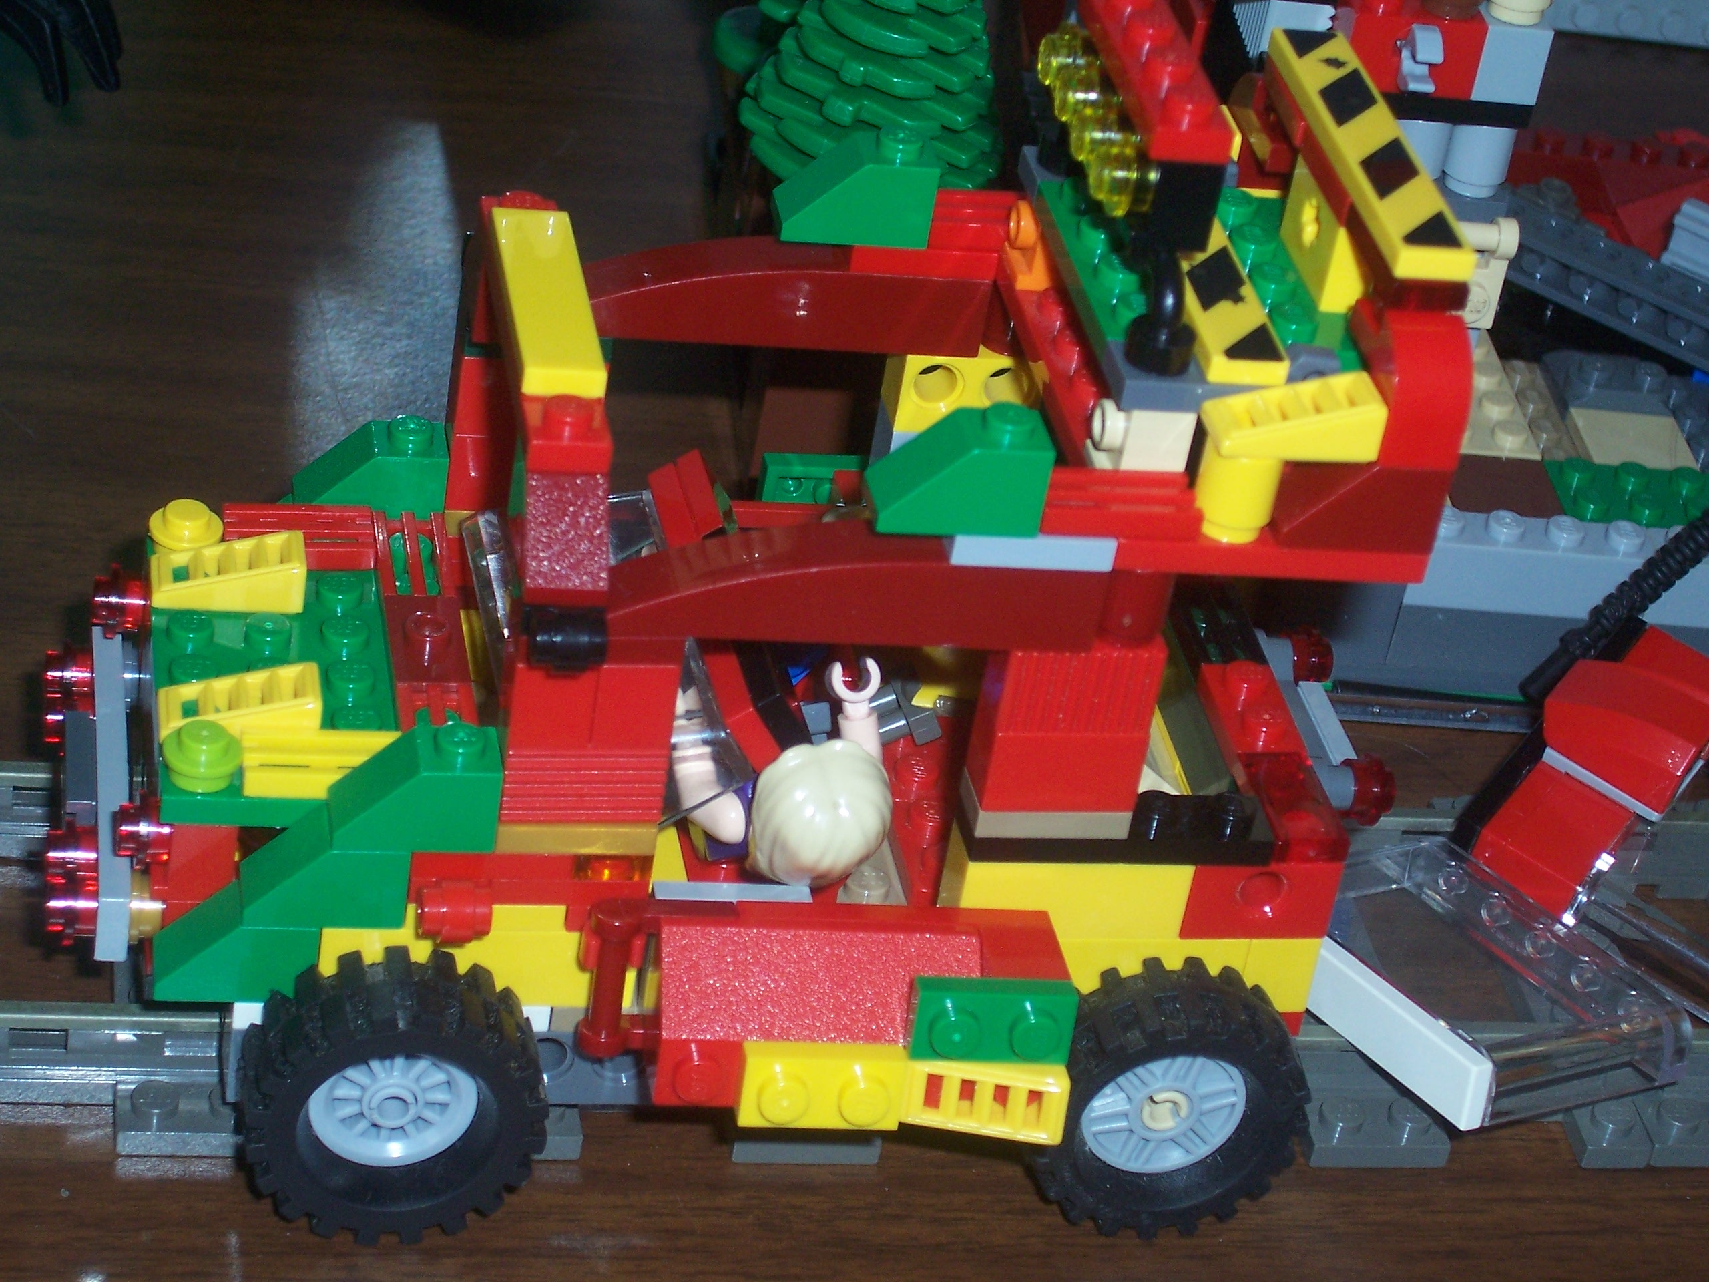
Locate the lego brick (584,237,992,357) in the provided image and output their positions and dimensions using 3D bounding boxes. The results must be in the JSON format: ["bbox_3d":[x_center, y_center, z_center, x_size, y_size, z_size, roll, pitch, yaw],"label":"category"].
[{"bbox_3d":[-0.010,-0.038,0.435,0.048,0.010,0.008,2,34,-13],"label":"lego brick"}]

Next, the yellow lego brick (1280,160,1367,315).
[{"bbox_3d":[0.050,-0.041,0.410,0.008,0.011,0.016,2,34,-14],"label":"yellow lego brick"}]

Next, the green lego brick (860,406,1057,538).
[{"bbox_3d":[0.010,-0.017,0.384,0.016,0.011,0.008,2,34,-14],"label":"green lego brick"}]

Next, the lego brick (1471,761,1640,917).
[{"bbox_3d":[0.082,0.025,0.478,0.013,0.008,0.017,31,46,18],"label":"lego brick"}]

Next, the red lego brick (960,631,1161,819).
[{"bbox_3d":[0.021,0.007,0.403,0.016,0.020,0.008,2,34,-13],"label":"red lego brick"}]

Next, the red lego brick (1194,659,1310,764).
[{"bbox_3d":[0.043,0.007,0.433,0.008,0.005,0.016,2,35,-13],"label":"red lego brick"}]

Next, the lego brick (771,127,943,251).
[{"bbox_3d":[0.000,-0.049,0.429,0.016,0.011,0.008,2,35,-13],"label":"lego brick"}]

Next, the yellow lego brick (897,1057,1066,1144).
[{"bbox_3d":[0.013,0.045,0.400,0.016,0.008,0.006,2,26,-10],"label":"yellow lego brick"}]

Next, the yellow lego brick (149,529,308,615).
[{"bbox_3d":[-0.066,-0.007,0.425,0.016,0.006,0.008,2,34,-13],"label":"yellow lego brick"}]

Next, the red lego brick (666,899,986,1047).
[{"bbox_3d":[-0.004,0.036,0.399,0.032,0.016,0.011,2,34,-13],"label":"red lego brick"}]

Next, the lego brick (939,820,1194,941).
[{"bbox_3d":[0.022,0.024,0.415,0.024,0.011,0.008,2,34,-14],"label":"lego brick"}]

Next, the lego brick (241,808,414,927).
[{"bbox_3d":[-0.052,0.022,0.397,0.016,0.011,0.008,2,34,-14],"label":"lego brick"}]

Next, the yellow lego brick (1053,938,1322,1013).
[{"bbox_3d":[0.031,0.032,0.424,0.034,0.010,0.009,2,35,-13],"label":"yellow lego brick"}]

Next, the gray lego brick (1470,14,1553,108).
[{"bbox_3d":[0.077,-0.070,0.479,0.008,0.010,0.008,3,34,-11],"label":"gray lego brick"}]

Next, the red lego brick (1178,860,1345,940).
[{"bbox_3d":[0.041,0.024,0.420,0.016,0.010,0.008,2,34,-13],"label":"red lego brick"}]

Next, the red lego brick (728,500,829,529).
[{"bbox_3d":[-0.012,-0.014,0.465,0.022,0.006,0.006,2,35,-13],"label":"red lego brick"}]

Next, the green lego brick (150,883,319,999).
[{"bbox_3d":[-0.061,0.029,0.400,0.016,0.011,0.008,2,34,-14],"label":"green lego brick"}]

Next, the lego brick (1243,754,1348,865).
[{"bbox_3d":[0.045,0.017,0.420,0.008,0.003,0.016,2,34,-13],"label":"lego brick"}]

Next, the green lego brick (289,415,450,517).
[{"bbox_3d":[-0.052,-0.018,0.439,0.016,0.011,0.008,2,34,-13],"label":"green lego brick"}]

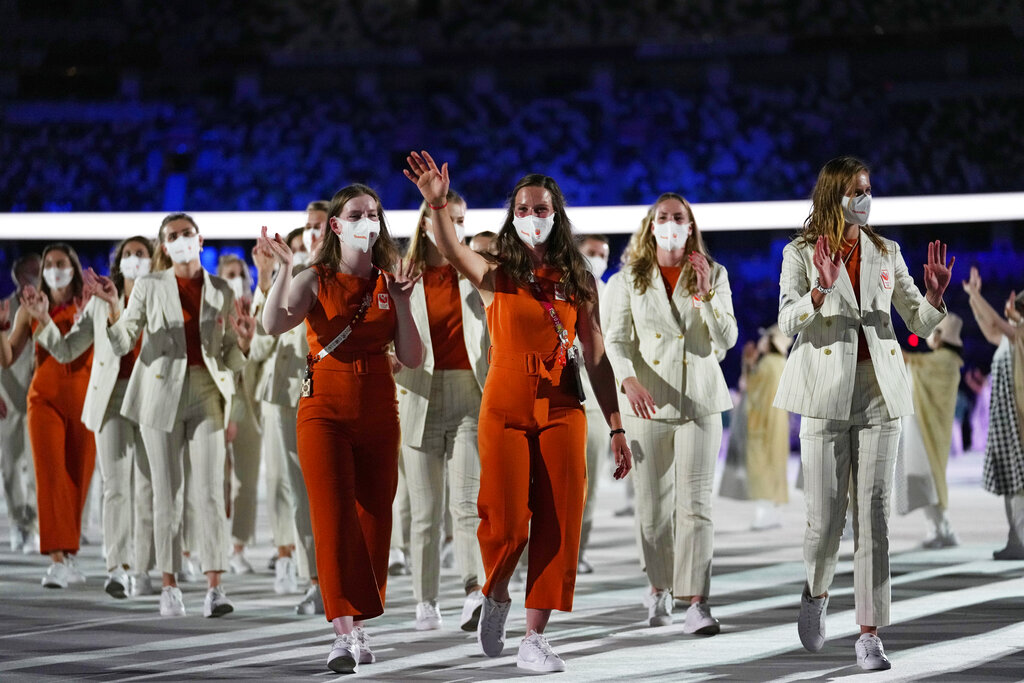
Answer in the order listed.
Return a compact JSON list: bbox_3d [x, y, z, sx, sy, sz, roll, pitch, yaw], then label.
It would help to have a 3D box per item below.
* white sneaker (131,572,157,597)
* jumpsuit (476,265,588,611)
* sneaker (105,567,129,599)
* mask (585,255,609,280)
[{"bbox_3d":[-1.815,1.193,17.350,0.100,0.115,0.270,0,-1,-6],"label":"white sneaker"},{"bbox_3d":[0.073,0.348,12.650,0.380,1.210,0.420,0,-1,-5],"label":"jumpsuit"},{"bbox_3d":[-1.929,1.169,17.250,0.105,0.120,0.280,0,-17,6],"label":"sneaker"},{"bbox_3d":[0.445,-0.400,18.800,0.138,0.125,0.085,0,-1,-25],"label":"mask"}]

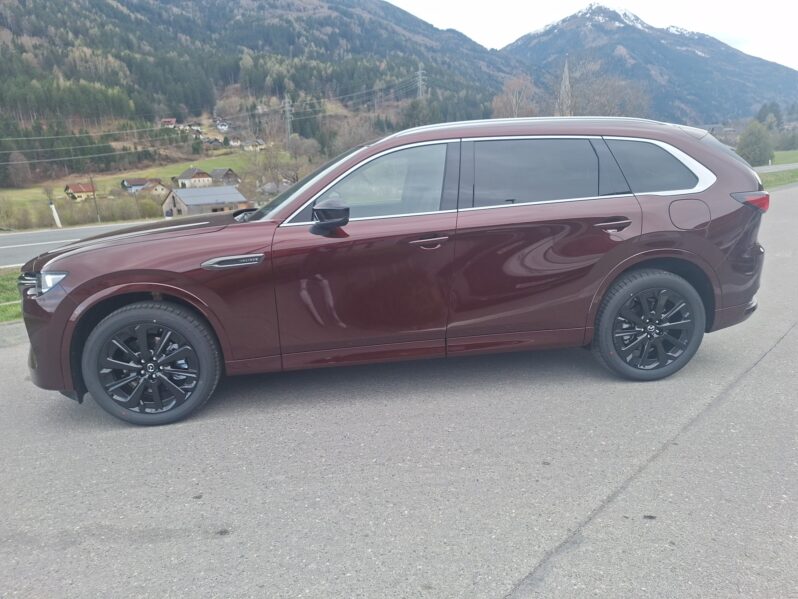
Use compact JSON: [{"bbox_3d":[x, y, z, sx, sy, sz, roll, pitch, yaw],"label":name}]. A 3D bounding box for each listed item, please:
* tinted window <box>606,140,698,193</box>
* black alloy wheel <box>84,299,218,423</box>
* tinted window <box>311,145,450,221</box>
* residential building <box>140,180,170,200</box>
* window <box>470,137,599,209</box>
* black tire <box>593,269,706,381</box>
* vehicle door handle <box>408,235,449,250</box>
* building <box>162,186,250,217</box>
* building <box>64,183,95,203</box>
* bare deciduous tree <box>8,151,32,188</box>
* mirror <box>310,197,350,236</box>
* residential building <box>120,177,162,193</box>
[{"bbox_3d":[1.583,-0.848,3.334,0.635,0.359,0.060,-3,-6,-12],"label":"tinted window"},{"bbox_3d":[-1.460,0.380,3.179,0.743,0.743,0.240,-4,15,-6],"label":"black alloy wheel"},{"bbox_3d":[-0.099,-0.692,3.118,0.830,0.428,0.060,-4,-5,-5],"label":"tinted window"},{"bbox_3d":[-98.426,-43.938,215.755,10.000,7.000,7.800,11,20,39],"label":"residential building"},{"bbox_3d":[0.814,-0.770,3.221,0.795,0.407,0.060,-4,-6,-7],"label":"window"},{"bbox_3d":[1.633,0.169,3.525,0.743,0.743,0.240,-4,15,-6],"label":"black tire"},{"bbox_3d":[0.172,-0.324,3.082,0.230,0.060,0.055,-4,15,-6],"label":"vehicle door handle"},{"bbox_3d":[-48.427,-24.588,134.156,9.700,7.100,17.600,10,19,36],"label":"building"},{"bbox_3d":[-134.535,-45.854,226.249,8.000,6.900,9.400,12,21,41],"label":"building"},{"bbox_3d":[-193.508,-66.550,271.525,9.000,19.500,9.000,-2,15,0],"label":"bare deciduous tree"},{"bbox_3d":[-0.378,-0.461,2.957,0.200,0.205,0.220,-4,15,-6],"label":"mirror"},{"bbox_3d":[-111.353,-49.321,231.290,14.500,6.800,9.000,-16,20,-40],"label":"residential building"}]

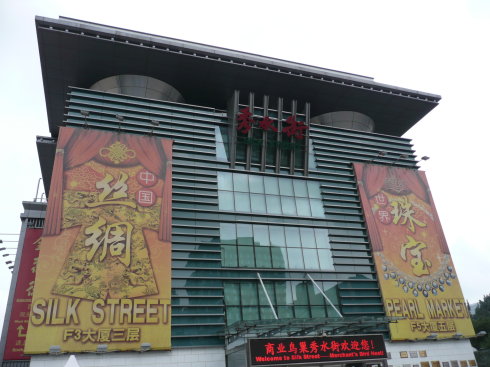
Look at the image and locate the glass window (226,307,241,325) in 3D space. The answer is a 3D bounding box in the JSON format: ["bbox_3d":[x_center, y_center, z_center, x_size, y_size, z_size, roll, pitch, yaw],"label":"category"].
[{"bbox_3d":[-0.764,8.324,24.498,1.176,1.476,0.100,5,-28,-19],"label":"glass window"}]

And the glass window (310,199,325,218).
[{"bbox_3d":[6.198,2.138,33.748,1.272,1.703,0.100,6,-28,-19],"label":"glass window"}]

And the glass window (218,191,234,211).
[{"bbox_3d":[-1.322,1.283,29.012,1.225,1.587,0.100,6,-28,-19],"label":"glass window"}]

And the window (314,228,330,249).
[{"bbox_3d":[5.726,4.009,29.297,1.215,1.640,0.100,5,-28,-19],"label":"window"}]

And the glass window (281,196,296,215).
[{"bbox_3d":[3.481,1.768,31.556,1.261,1.611,0.100,6,-28,-19],"label":"glass window"}]

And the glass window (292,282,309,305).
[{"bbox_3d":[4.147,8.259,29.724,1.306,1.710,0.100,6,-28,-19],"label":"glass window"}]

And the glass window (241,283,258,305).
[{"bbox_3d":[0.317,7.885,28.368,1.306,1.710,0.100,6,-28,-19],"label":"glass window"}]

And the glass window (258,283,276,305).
[{"bbox_3d":[1.507,7.482,26.838,1.225,1.587,0.100,6,-28,-19],"label":"glass window"}]

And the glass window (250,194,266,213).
[{"bbox_3d":[0.963,1.466,28.754,1.218,1.659,0.100,5,-28,-19],"label":"glass window"}]

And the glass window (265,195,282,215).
[{"bbox_3d":[2.259,1.649,31.128,1.261,1.611,0.100,6,-28,-19],"label":"glass window"}]

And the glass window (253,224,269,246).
[{"bbox_3d":[1.209,3.789,28.694,1.225,1.587,0.100,6,-28,-19],"label":"glass window"}]

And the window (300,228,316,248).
[{"bbox_3d":[4.884,4.233,30.816,1.261,1.584,0.100,6,-28,-19],"label":"window"}]

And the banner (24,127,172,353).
[{"bbox_3d":[-8.951,3.073,26.636,8.128,15.181,0.220,6,-28,-19],"label":"banner"}]

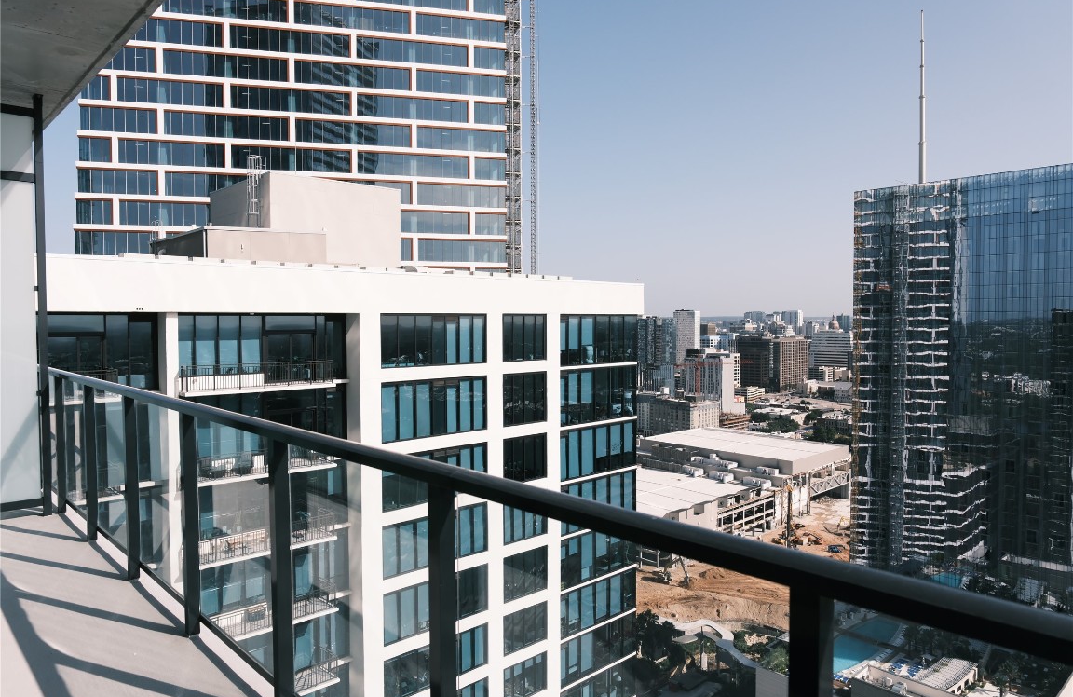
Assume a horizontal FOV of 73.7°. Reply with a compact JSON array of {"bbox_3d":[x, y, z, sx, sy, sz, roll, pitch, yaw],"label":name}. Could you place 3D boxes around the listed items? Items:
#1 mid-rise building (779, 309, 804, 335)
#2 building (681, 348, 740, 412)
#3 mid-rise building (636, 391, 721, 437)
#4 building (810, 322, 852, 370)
[{"bbox_3d":[699.290,-52.880,1949.760,26.000,99.500,44.000,-2,3,-44],"label":"mid-rise building"},{"bbox_3d":[174.510,37.590,712.570,34.000,76.000,44.000,-2,3,-44],"label":"building"},{"bbox_3d":[113.450,60.560,623.260,39.000,44.000,80.000,-2,3,-44],"label":"mid-rise building"},{"bbox_3d":[440.670,11.960,1062.900,30.000,80.000,62.000,-2,3,-44],"label":"building"}]

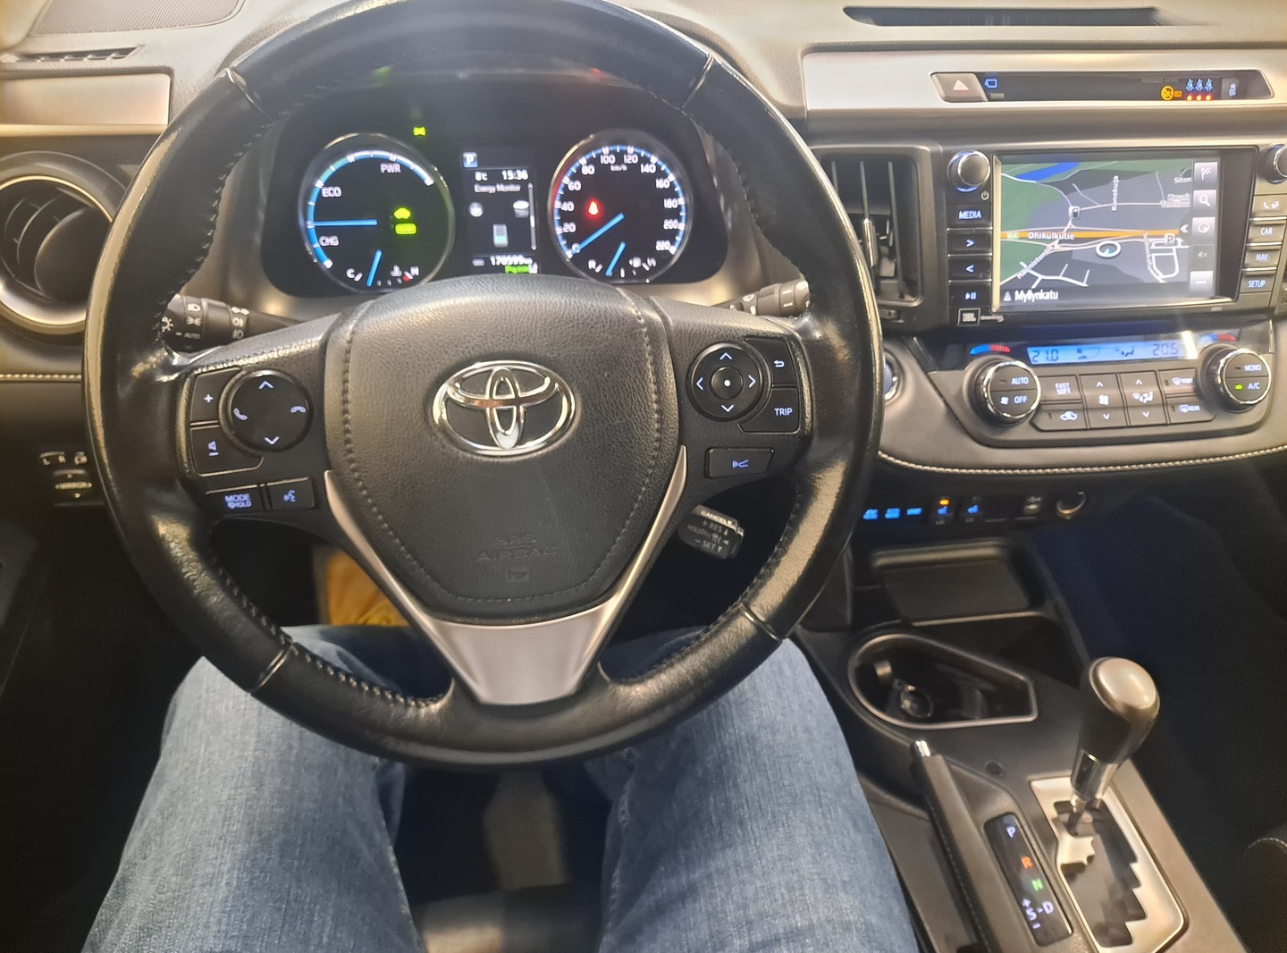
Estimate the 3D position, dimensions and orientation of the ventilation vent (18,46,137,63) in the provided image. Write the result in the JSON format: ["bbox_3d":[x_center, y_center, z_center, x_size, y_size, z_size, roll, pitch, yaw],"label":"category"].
[{"bbox_3d":[-0.336,-0.249,0.550,0.071,0.010,0.018,-4,35,-8],"label":"ventilation vent"}]

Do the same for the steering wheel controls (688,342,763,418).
[{"bbox_3d":[0.041,-0.047,0.461,0.037,0.037,0.010,-4,11,-9],"label":"steering wheel controls"}]

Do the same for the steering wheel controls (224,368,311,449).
[{"bbox_3d":[-0.172,-0.030,0.426,0.037,0.036,0.010,-4,11,-9],"label":"steering wheel controls"}]

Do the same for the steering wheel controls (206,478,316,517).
[{"bbox_3d":[-0.178,0.010,0.433,0.049,0.015,0.010,-4,11,-9],"label":"steering wheel controls"}]

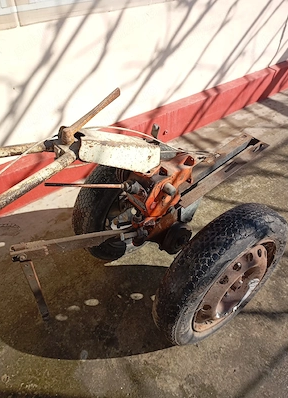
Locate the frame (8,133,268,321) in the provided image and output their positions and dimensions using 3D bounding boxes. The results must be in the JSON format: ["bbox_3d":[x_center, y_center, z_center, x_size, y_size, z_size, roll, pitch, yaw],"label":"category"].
[{"bbox_3d":[0.066,0.093,1.351,1.180,0.450,0.200,-28,49,-28],"label":"frame"}]

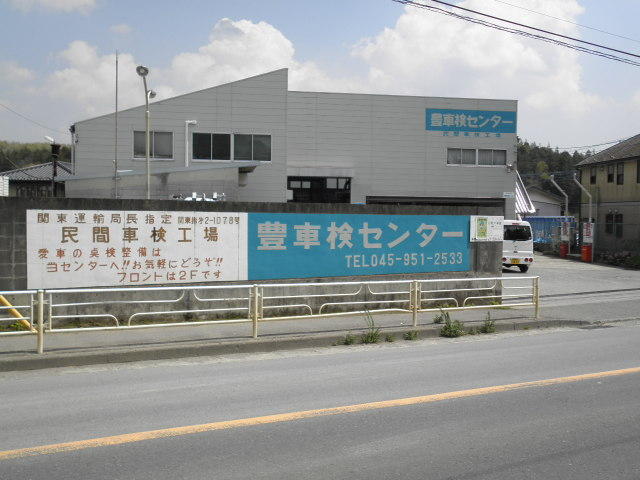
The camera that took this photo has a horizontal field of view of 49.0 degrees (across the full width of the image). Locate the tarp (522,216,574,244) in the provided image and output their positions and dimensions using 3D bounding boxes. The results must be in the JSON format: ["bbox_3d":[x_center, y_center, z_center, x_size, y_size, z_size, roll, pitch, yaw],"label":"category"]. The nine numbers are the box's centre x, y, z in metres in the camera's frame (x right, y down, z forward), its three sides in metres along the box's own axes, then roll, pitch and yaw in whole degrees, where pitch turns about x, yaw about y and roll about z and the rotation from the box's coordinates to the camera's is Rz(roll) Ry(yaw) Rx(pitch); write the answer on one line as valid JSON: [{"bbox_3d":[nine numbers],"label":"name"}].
[{"bbox_3d":[15.708,-0.653,48.300,3.700,1.950,0.400,1,1,8],"label":"tarp"}]

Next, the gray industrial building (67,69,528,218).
[{"bbox_3d":[-0.001,-3.515,38.101,23.500,8.800,13.500,0,1,-10],"label":"gray industrial building"}]

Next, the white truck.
[{"bbox_3d":[6.548,0.221,26.312,1.475,1.880,3.400,0,1,-12],"label":"white truck"}]

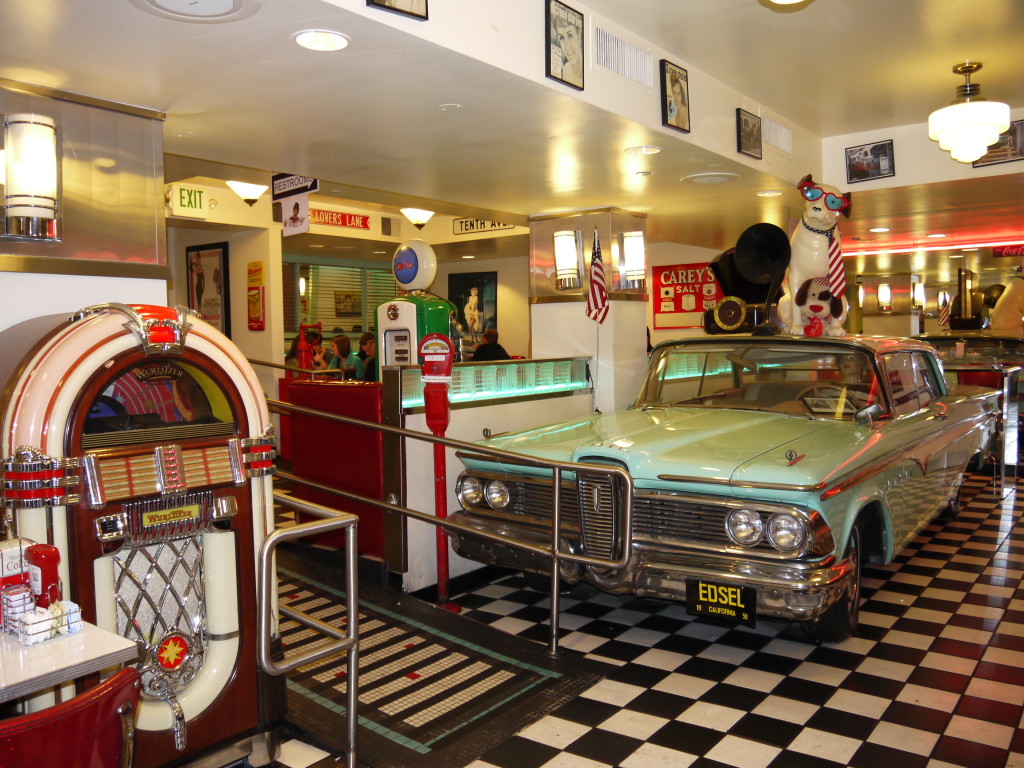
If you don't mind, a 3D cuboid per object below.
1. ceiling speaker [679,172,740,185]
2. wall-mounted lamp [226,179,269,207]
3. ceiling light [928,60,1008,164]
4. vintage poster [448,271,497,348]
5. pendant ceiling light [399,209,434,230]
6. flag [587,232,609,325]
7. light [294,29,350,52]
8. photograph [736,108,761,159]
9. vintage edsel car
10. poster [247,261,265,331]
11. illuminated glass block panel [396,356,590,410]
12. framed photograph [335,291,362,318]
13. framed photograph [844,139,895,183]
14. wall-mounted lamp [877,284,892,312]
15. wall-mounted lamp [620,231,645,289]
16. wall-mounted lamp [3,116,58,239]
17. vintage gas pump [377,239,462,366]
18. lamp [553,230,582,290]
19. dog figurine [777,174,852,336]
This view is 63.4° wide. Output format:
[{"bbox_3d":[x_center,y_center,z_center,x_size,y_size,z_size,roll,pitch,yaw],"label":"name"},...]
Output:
[{"bbox_3d":[1.119,-1.141,4.657,0.335,0.030,0.335,-2,3,0],"label":"ceiling speaker"},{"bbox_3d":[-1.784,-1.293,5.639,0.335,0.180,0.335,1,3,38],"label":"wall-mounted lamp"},{"bbox_3d":[2.435,-1.445,4.427,0.385,0.485,0.385,1,3,38],"label":"ceiling light"},{"bbox_3d":[-0.477,-0.838,9.827,0.756,0.948,0.030,1,3,38],"label":"vintage poster"},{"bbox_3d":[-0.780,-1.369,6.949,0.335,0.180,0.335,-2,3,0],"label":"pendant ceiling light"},{"bbox_3d":[0.529,-0.663,5.167,0.145,0.585,0.100,-1,3,6],"label":"flag"},{"bbox_3d":[-0.614,-1.094,2.687,0.190,0.040,0.190,-2,3,0],"label":"light"},{"bbox_3d":[1.246,-1.311,4.340,0.024,0.225,0.285,1,3,38],"label":"photograph"},{"bbox_3d":[1.960,0.358,5.661,2.000,1.400,5.350,1,3,37],"label":"vintage edsel car"},{"bbox_3d":[-1.913,-0.653,6.174,0.205,0.510,0.020,3,5,38],"label":"poster"},{"bbox_3d":[-0.060,-0.012,4.903,0.120,0.240,1.800,1,3,38],"label":"illuminated glass block panel"},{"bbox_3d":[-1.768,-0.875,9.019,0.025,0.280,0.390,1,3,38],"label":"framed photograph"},{"bbox_3d":[2.231,-1.384,5.163,0.285,0.225,0.022,-3,1,38],"label":"framed photograph"},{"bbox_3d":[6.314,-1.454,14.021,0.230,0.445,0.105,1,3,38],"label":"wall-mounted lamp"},{"bbox_3d":[0.828,-0.845,5.619,0.120,0.400,0.170,1,3,38],"label":"wall-mounted lamp"},{"bbox_3d":[-1.713,-0.733,2.975,0.105,0.440,0.232,1,3,38],"label":"wall-mounted lamp"},{"bbox_3d":[-0.781,-0.205,6.993,0.510,2.040,0.500,1,3,38],"label":"vintage gas pump"},{"bbox_3d":[0.383,-0.838,5.647,0.170,0.400,0.120,1,3,38],"label":"lamp"},{"bbox_3d":[2.067,-0.880,5.669,0.450,1.080,0.600,0,3,22],"label":"dog figurine"}]

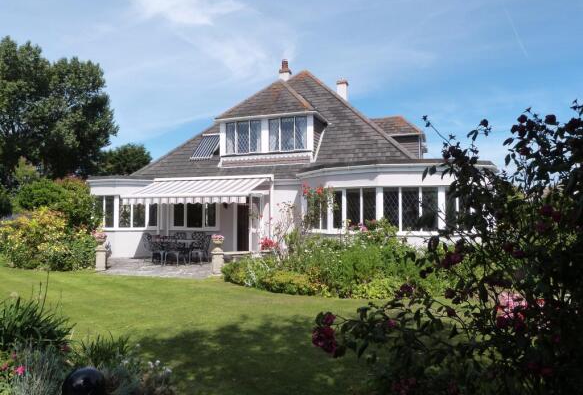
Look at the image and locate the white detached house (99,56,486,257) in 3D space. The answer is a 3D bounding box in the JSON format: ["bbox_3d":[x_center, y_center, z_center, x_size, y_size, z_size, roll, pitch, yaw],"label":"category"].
[{"bbox_3d":[0.720,-2.130,17.600,13.200,8.800,12.800,-1,-3,18],"label":"white detached house"}]

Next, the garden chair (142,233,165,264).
[{"bbox_3d":[-4.360,1.630,13.300,0.580,0.920,0.550,-1,-3,18],"label":"garden chair"}]

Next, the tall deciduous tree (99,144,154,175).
[{"bbox_3d":[-13.090,-0.671,33.000,4.800,7.000,4.600,-1,-3,18],"label":"tall deciduous tree"}]

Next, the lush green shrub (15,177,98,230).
[{"bbox_3d":[-7.759,0.764,13.900,2.600,2.600,2.200,-1,-3,18],"label":"lush green shrub"}]

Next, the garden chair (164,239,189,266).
[{"bbox_3d":[-3.567,1.637,13.000,0.560,0.880,0.570,-1,-3,18],"label":"garden chair"}]

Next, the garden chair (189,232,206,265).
[{"bbox_3d":[-2.925,1.611,13.100,0.540,0.940,0.570,-1,-3,18],"label":"garden chair"}]

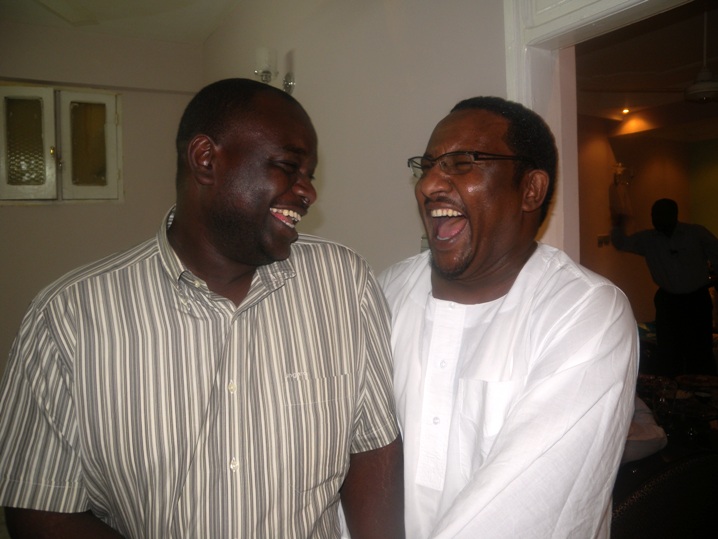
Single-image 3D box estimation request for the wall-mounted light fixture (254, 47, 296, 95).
[{"bbox_3d":[-0.454,-1.035,3.068,0.190,0.270,0.130,-2,1,-32],"label":"wall-mounted light fixture"}]

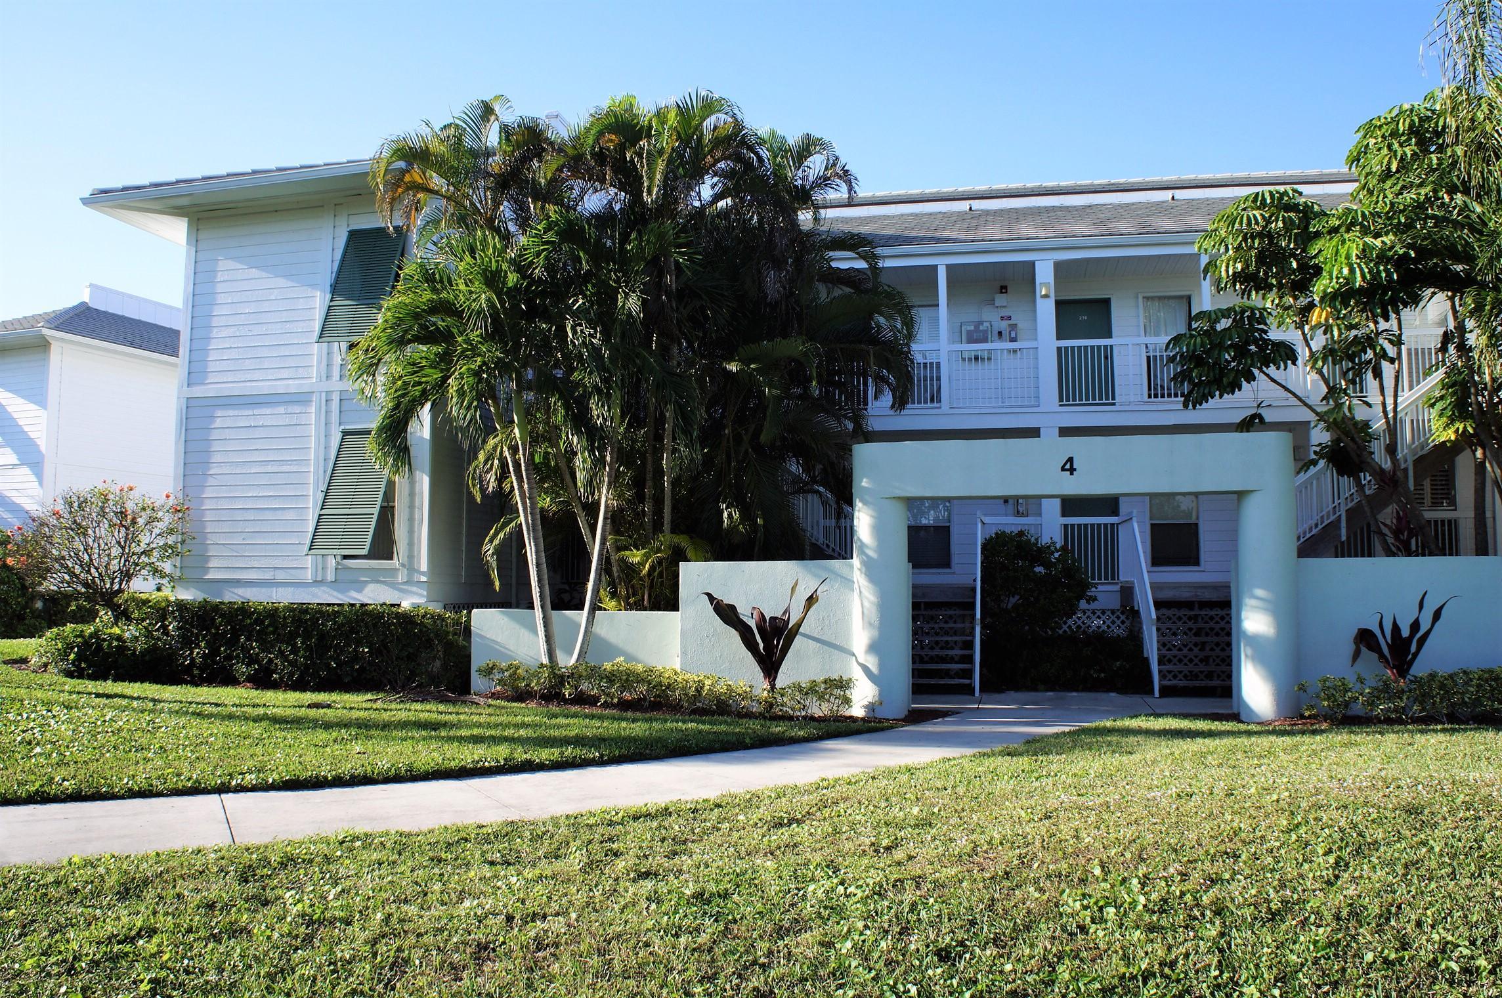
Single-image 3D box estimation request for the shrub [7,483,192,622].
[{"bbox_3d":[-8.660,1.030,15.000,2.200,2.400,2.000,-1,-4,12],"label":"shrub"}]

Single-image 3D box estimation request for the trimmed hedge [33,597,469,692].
[{"bbox_3d":[-6.255,1.788,14.100,5.600,1.050,1.200,-1,-4,12],"label":"trimmed hedge"}]

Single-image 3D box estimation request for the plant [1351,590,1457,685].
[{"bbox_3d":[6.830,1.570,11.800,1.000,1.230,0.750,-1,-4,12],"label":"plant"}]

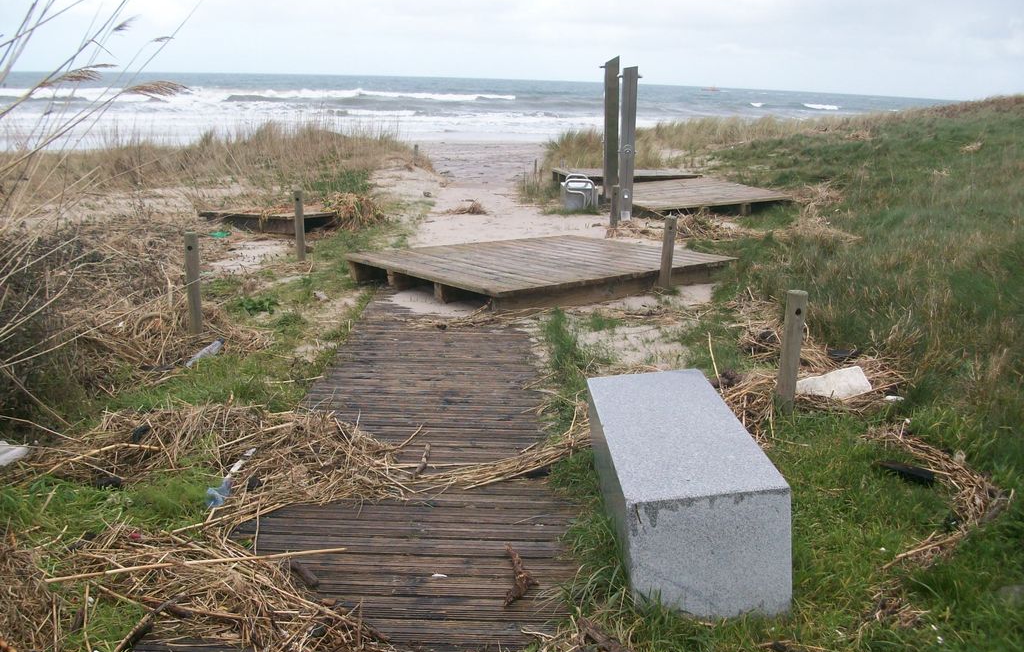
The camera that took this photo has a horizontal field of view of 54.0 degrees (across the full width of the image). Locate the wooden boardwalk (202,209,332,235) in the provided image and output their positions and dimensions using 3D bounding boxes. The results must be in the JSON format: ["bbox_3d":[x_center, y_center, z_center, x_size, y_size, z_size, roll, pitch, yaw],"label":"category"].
[{"bbox_3d":[-3.094,-1.341,12.847,1.314,0.217,1.099,5,11,18],"label":"wooden boardwalk"}]

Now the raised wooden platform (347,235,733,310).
[{"bbox_3d":[0.268,-0.507,9.017,2.680,0.190,2.190,-10,16,-38],"label":"raised wooden platform"}]

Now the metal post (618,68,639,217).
[{"bbox_3d":[1.625,-2.563,14.126,0.190,2.120,0.180,0,14,0],"label":"metal post"}]

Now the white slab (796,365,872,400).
[{"bbox_3d":[1.647,0.301,5.170,0.370,0.080,0.210,-10,28,-11],"label":"white slab"}]

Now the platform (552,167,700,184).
[{"bbox_3d":[2.377,-3.061,21.017,2.650,0.281,1.668,-3,14,-19],"label":"platform"}]

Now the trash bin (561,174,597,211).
[{"bbox_3d":[1.030,-2.068,15.329,0.560,0.550,0.480,2,14,0],"label":"trash bin"}]

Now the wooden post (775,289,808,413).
[{"bbox_3d":[1.379,0.120,4.947,0.100,0.605,0.100,2,14,0],"label":"wooden post"}]

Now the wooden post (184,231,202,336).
[{"bbox_3d":[-2.144,-0.277,6.743,0.092,0.703,0.092,2,13,0],"label":"wooden post"}]

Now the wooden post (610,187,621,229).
[{"bbox_3d":[1.426,-1.630,13.848,0.095,0.565,0.095,2,13,0],"label":"wooden post"}]

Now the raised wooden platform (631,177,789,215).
[{"bbox_3d":[2.706,-2.014,15.879,2.150,0.220,2.850,-7,16,-13],"label":"raised wooden platform"}]

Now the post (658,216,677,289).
[{"bbox_3d":[1.420,-0.667,9.169,0.100,0.645,0.100,2,13,0],"label":"post"}]

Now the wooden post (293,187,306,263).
[{"bbox_3d":[-2.326,-1.103,11.096,0.093,0.780,0.093,0,14,0],"label":"wooden post"}]

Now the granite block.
[{"bbox_3d":[0.627,0.581,3.930,0.515,0.417,1.468,-5,12,0],"label":"granite block"}]

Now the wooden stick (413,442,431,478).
[{"bbox_3d":[-0.410,0.588,4.522,0.045,0.035,0.370,2,13,2],"label":"wooden stick"}]

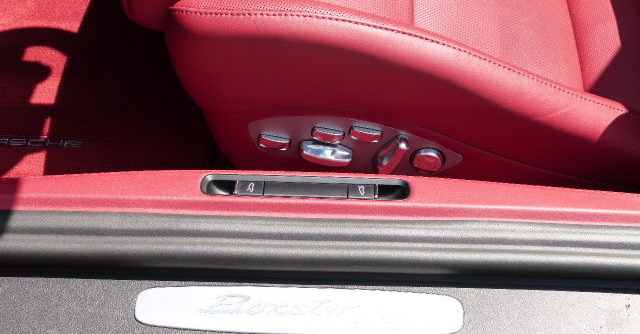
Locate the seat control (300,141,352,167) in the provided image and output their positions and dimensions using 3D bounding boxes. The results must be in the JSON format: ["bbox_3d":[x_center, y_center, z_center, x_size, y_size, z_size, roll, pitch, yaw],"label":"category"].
[{"bbox_3d":[0.007,-0.014,1.175,0.055,0.015,0.017,8,46,-8],"label":"seat control"}]

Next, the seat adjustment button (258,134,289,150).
[{"bbox_3d":[-0.050,-0.028,1.180,0.033,0.011,0.008,7,47,-7],"label":"seat adjustment button"}]

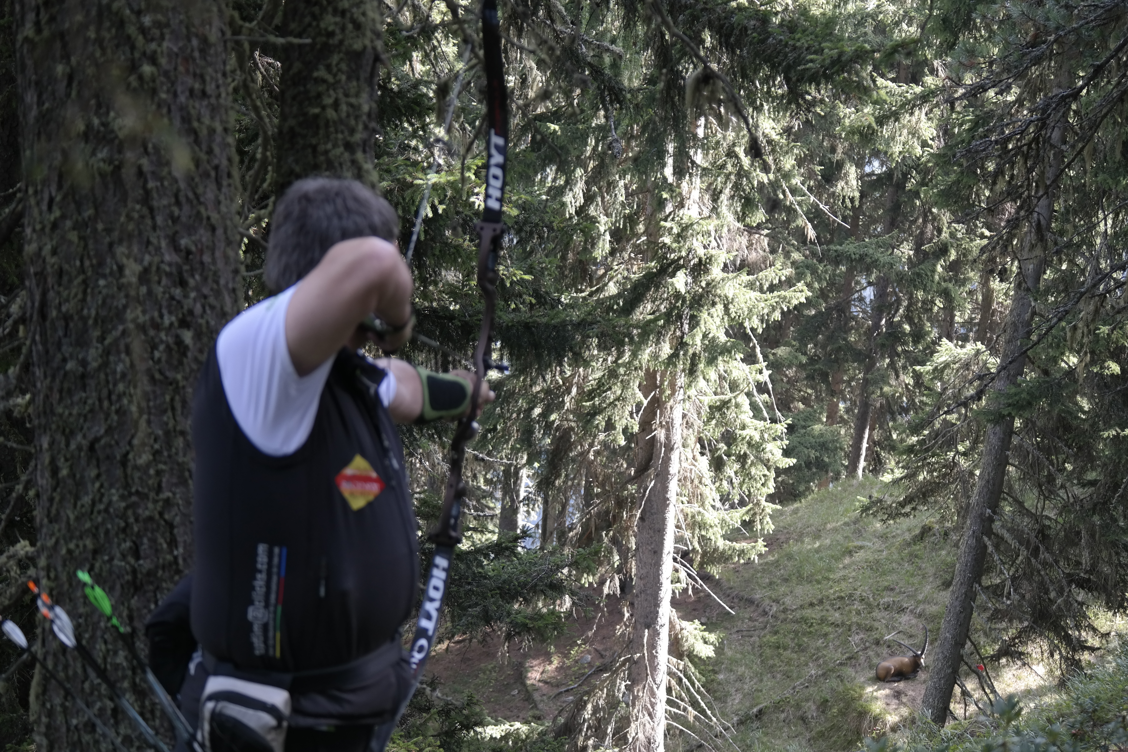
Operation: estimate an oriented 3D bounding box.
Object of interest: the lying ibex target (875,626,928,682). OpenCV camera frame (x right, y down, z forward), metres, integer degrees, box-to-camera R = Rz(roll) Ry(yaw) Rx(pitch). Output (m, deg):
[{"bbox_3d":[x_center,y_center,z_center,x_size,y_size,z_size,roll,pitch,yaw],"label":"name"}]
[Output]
[{"bbox_3d":[5.729,4.735,41.000,0.950,0.860,0.550,0,3,-24],"label":"lying ibex target"}]

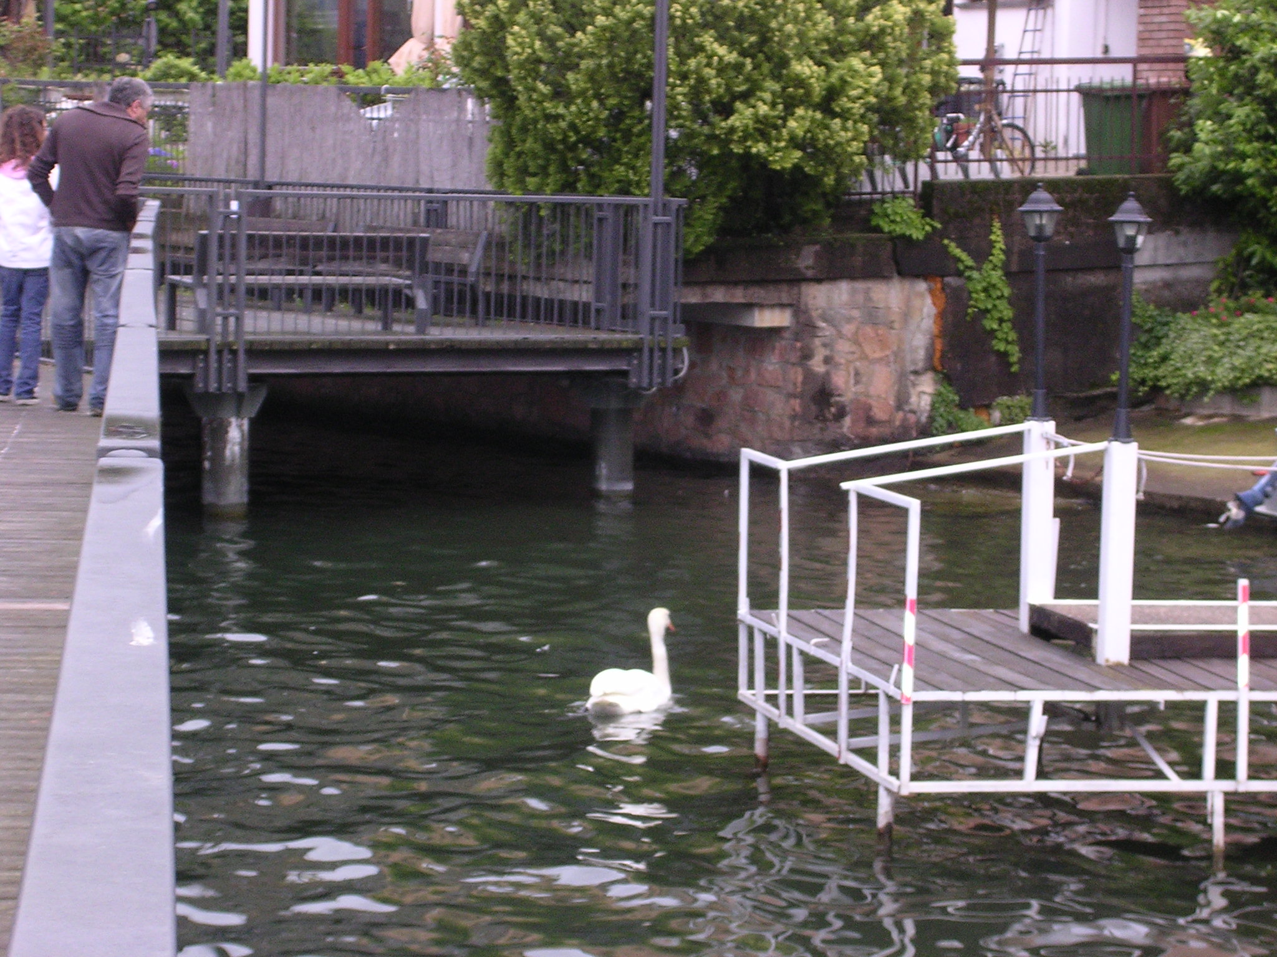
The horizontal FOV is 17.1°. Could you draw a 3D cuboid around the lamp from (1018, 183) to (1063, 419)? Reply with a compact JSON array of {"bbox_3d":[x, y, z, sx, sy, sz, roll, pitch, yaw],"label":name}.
[{"bbox_3d":[1.820,-0.801,19.200,0.200,1.070,0.200,0,4,0],"label":"lamp"}]

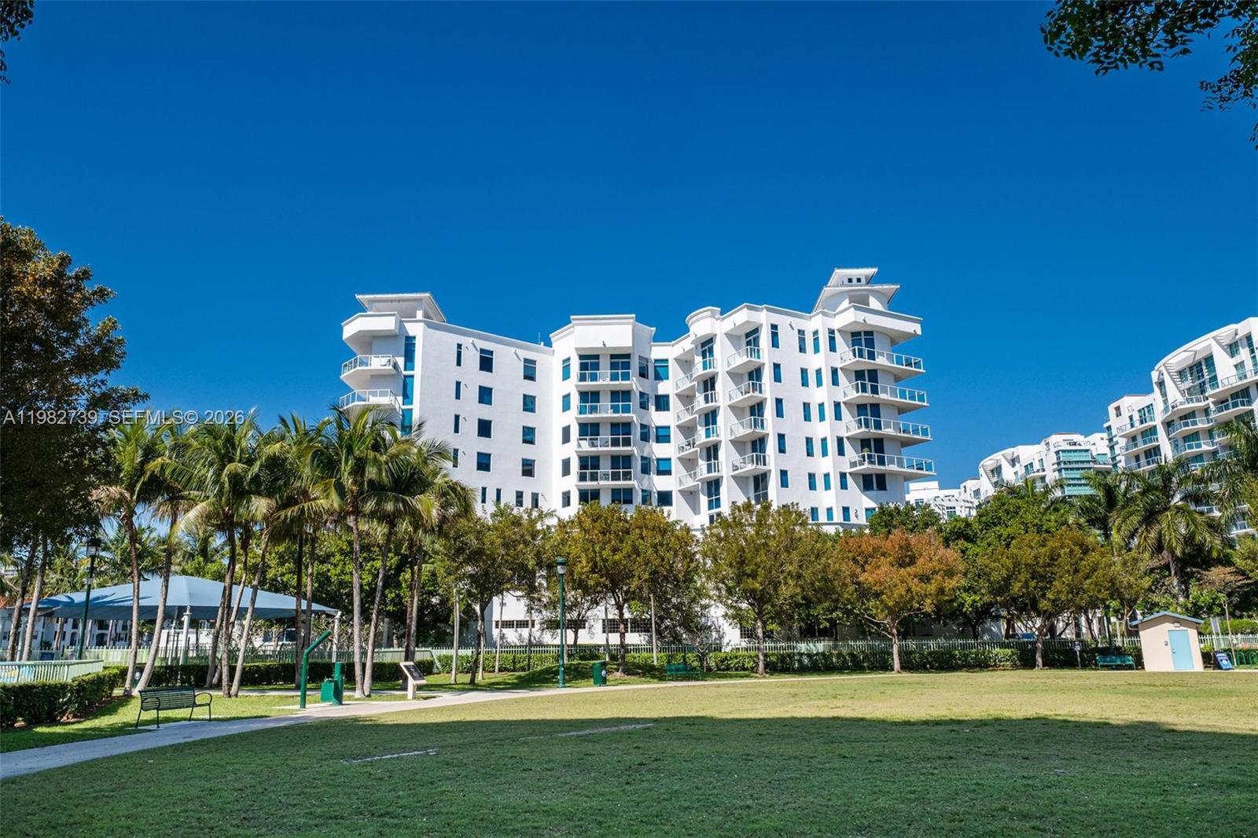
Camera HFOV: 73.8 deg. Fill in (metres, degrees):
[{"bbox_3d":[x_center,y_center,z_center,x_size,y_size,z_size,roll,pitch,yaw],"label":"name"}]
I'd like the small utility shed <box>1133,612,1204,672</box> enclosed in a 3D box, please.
[{"bbox_3d":[29.038,11.967,45.260,3.100,3.064,2.800,-9,-16,30],"label":"small utility shed"}]

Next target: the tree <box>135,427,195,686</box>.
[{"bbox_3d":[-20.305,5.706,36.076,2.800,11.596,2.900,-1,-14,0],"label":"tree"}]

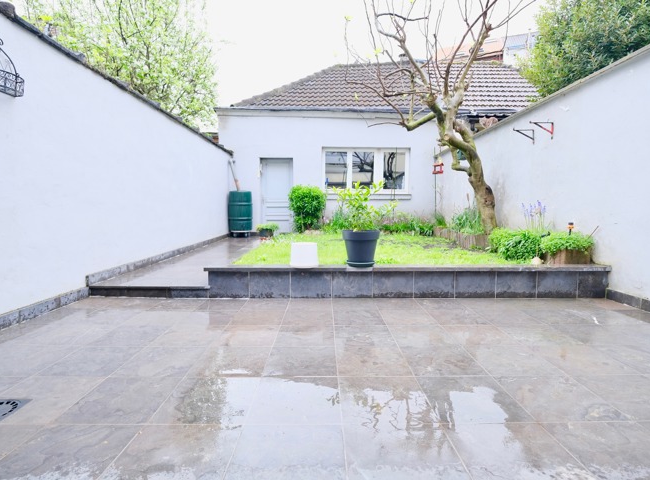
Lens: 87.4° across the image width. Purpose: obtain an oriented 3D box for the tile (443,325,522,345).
[{"bbox_3d":[1.203,0.750,2.641,0.447,0.020,0.440,0,6,0],"label":"tile"}]

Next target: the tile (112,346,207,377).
[{"bbox_3d":[-1.054,0.798,2.233,0.454,0.015,0.443,0,5,0],"label":"tile"}]

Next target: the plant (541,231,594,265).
[{"bbox_3d":[2.922,0.079,4.113,0.530,0.377,0.400,0,5,0],"label":"plant"}]

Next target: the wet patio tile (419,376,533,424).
[{"bbox_3d":[0.757,0.834,1.784,0.450,0.020,0.450,0,5,0],"label":"wet patio tile"}]

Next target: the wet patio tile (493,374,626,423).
[{"bbox_3d":[1.207,0.833,1.786,0.450,0.020,0.450,0,5,0],"label":"wet patio tile"}]

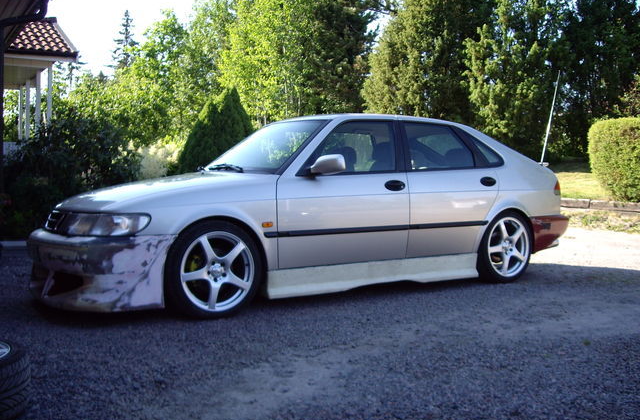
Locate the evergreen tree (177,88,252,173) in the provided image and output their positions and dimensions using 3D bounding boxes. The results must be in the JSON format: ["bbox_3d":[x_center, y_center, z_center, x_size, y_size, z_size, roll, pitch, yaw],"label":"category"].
[{"bbox_3d":[-1.716,-1.023,12.573,1.650,2.281,1.600,1,4,0],"label":"evergreen tree"}]

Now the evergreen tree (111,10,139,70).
[{"bbox_3d":[-14.376,-8.683,52.390,3.600,12.191,3.600,1,4,0],"label":"evergreen tree"}]

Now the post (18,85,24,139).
[{"bbox_3d":[-7.116,-1.836,16.770,0.090,2.204,0.090,-1,4,-30],"label":"post"}]

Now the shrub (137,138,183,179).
[{"bbox_3d":[-2.768,-0.534,12.043,1.000,1.342,1.000,1,4,0],"label":"shrub"}]

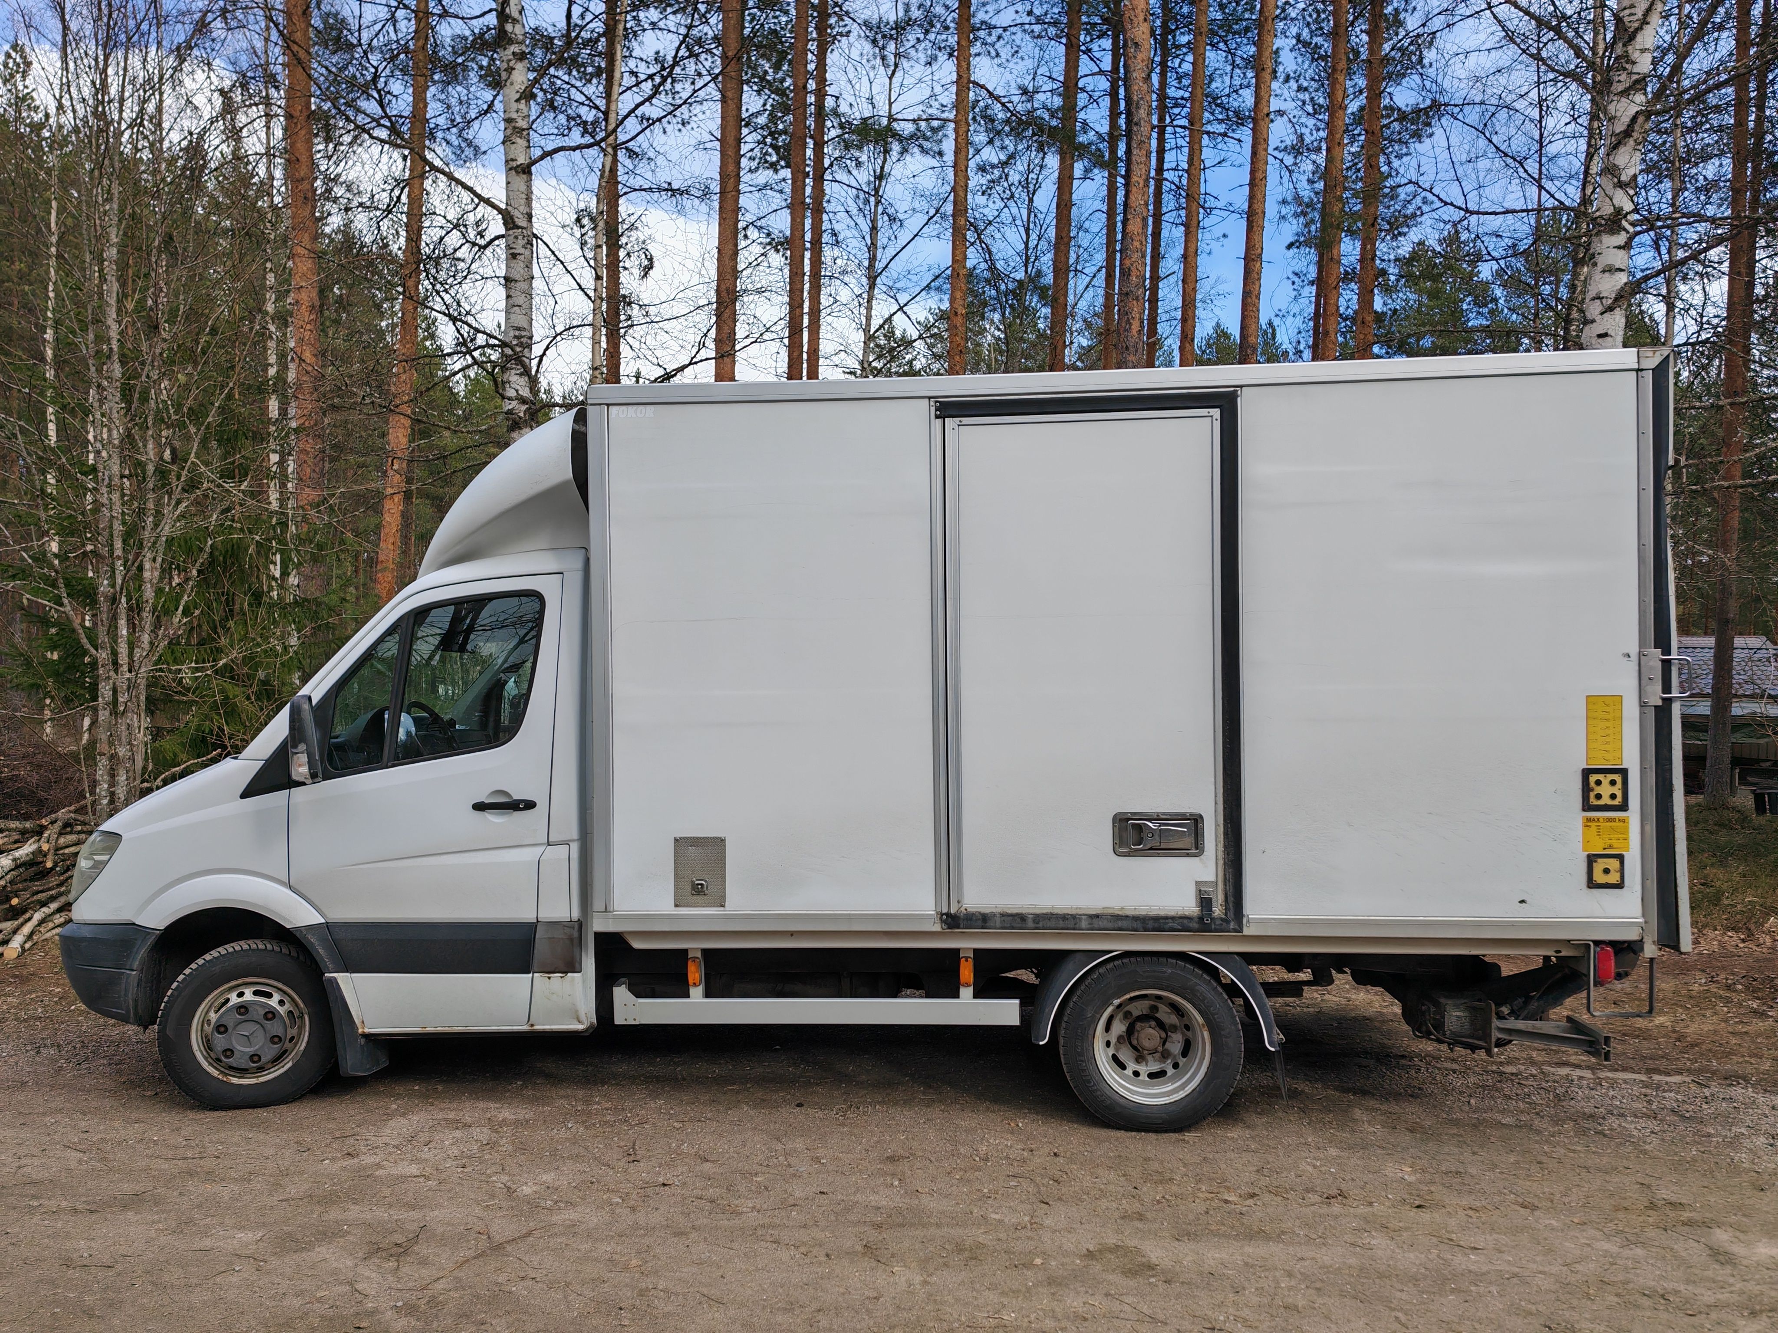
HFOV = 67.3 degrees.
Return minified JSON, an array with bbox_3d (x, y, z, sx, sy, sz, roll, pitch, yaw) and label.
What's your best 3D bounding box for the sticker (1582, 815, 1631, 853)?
[{"bbox_3d":[2.549,0.597,4.745,0.160,0.122,0.005,-1,0,6],"label":"sticker"}]

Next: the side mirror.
[{"bbox_3d":[-2.295,0.287,5.253,0.110,0.350,0.200,-1,0,6],"label":"side mirror"}]

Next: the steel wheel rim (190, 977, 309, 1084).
[{"bbox_3d":[-2.631,1.488,5.504,0.445,0.445,0.170,-1,0,-26],"label":"steel wheel rim"}]

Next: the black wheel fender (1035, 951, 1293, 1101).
[{"bbox_3d":[1.046,1.338,5.266,0.950,0.600,0.460,-1,0,6],"label":"black wheel fender"}]

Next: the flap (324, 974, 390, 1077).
[{"bbox_3d":[-2.189,1.456,5.516,0.140,0.430,0.280,-1,0,6],"label":"flap"}]

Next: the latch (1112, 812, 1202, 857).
[{"bbox_3d":[0.993,0.619,4.924,0.330,0.160,0.055,-1,0,6],"label":"latch"}]

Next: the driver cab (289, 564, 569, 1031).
[{"bbox_3d":[-1.745,0.505,6.302,1.200,1.920,1.930,-1,0,6],"label":"driver cab"}]

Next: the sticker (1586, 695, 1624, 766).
[{"bbox_3d":[2.544,0.228,4.745,0.122,0.245,0.005,-1,0,6],"label":"sticker"}]

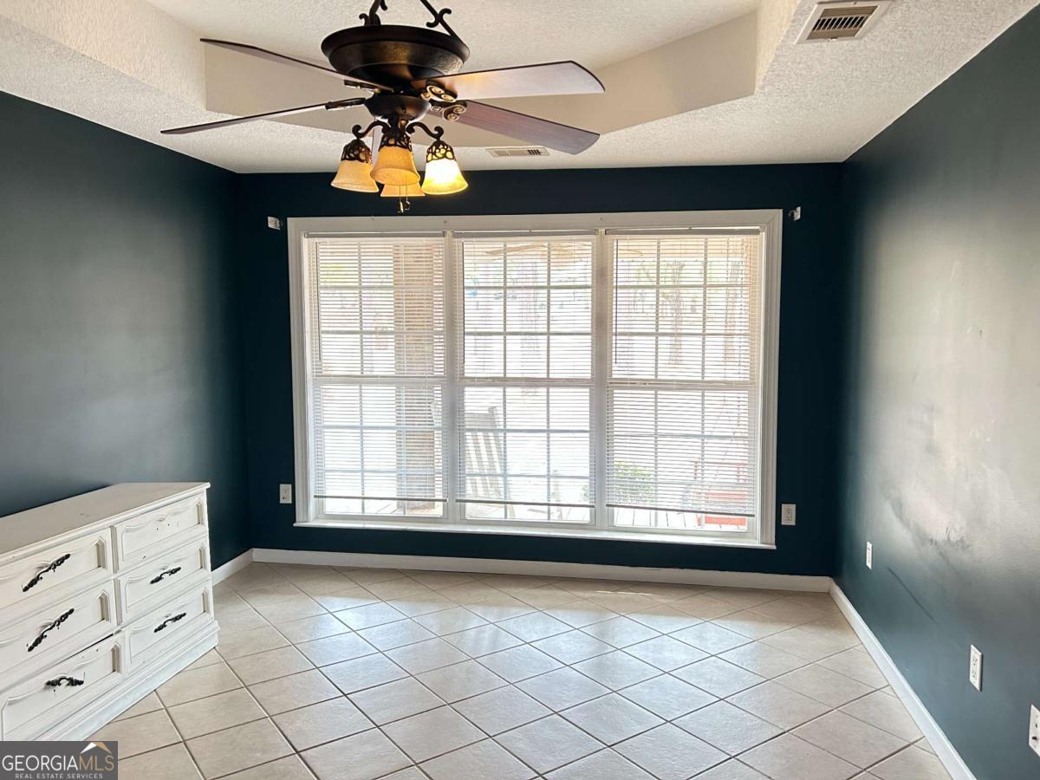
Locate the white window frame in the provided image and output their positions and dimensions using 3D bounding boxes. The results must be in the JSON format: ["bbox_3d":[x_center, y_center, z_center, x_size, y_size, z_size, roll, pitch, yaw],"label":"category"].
[{"bbox_3d":[0.029,-0.076,4.708,2.950,1.930,0.120,1,5,9],"label":"white window frame"}]

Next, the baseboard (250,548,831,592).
[{"bbox_3d":[0.018,1.095,4.783,3.561,0.092,0.017,1,5,9],"label":"baseboard"}]

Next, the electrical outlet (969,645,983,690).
[{"bbox_3d":[1.472,0.898,2.522,0.010,0.122,0.079,1,5,9],"label":"electrical outlet"}]

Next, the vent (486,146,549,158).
[{"bbox_3d":[-0.013,-1.255,4.119,0.305,0.020,0.205,1,5,9],"label":"vent"}]

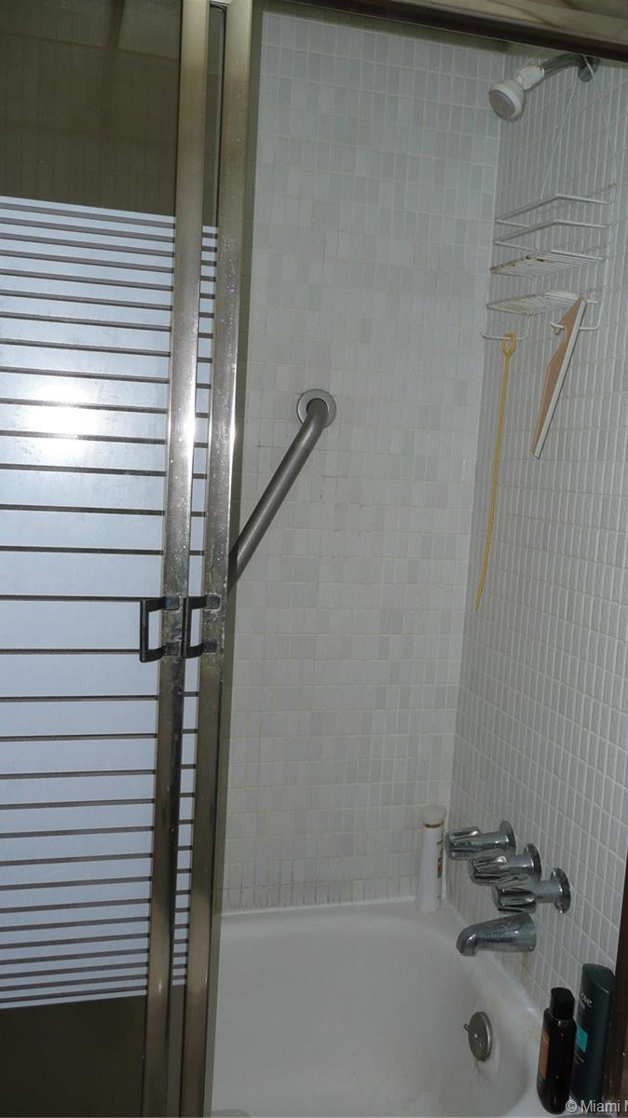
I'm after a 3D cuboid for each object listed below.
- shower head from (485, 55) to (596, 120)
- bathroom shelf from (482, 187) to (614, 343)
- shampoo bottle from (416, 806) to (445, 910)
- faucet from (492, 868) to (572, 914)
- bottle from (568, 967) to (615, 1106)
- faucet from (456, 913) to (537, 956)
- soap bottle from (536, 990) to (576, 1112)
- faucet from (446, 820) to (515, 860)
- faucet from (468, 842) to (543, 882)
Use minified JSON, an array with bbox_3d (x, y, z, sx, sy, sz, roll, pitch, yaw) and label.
[{"bbox_3d":[0.367,-0.775,1.467,0.175,0.138,0.077,2,6,-14],"label":"shower head"},{"bbox_3d":[0.382,-0.490,1.512,0.098,0.228,0.246,2,6,-14],"label":"bathroom shelf"},{"bbox_3d":[0.249,0.635,1.916,0.056,0.211,0.057,3,6,0],"label":"shampoo bottle"},{"bbox_3d":[0.356,0.553,1.490,0.115,0.066,0.065,2,6,-14],"label":"faucet"},{"bbox_3d":[0.418,0.715,1.366,0.042,0.188,0.070,2,6,-14],"label":"bottle"},{"bbox_3d":[0.317,0.663,1.594,0.133,0.070,0.057,2,6,-14],"label":"faucet"},{"bbox_3d":[0.361,0.725,1.344,0.039,0.166,0.061,2,6,-14],"label":"soap bottle"},{"bbox_3d":[0.307,0.523,1.677,0.118,0.066,0.065,2,6,-14],"label":"faucet"},{"bbox_3d":[0.333,0.538,1.585,0.113,0.066,0.065,2,6,-14],"label":"faucet"}]

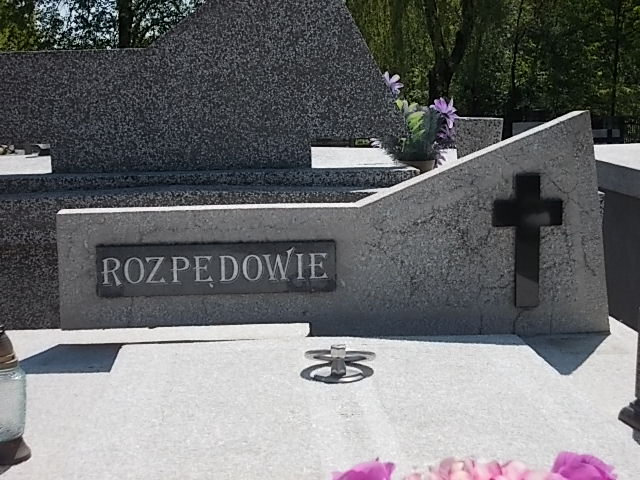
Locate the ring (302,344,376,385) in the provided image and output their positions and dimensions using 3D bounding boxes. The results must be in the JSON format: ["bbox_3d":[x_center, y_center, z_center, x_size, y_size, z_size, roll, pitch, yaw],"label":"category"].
[{"bbox_3d":[0.034,0.210,1.950,0.125,0.052,0.125,-1,8,0],"label":"ring"}]

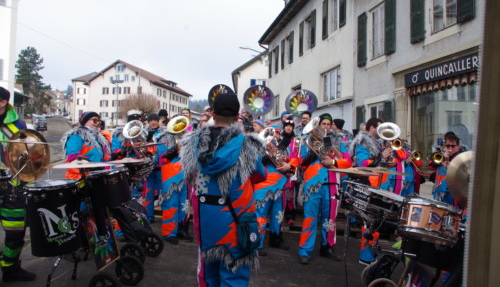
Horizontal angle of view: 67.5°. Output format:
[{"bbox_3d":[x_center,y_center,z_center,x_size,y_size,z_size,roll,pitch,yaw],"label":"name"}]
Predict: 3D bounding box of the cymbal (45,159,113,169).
[{"bbox_3d":[-1.398,0.167,3.050,0.505,0.055,0.505,-2,0,0],"label":"cymbal"}]

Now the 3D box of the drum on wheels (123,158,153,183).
[{"bbox_3d":[-1.257,0.314,4.200,0.370,0.220,0.370,-18,3,-11],"label":"drum on wheels"}]

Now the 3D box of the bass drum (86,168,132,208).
[{"bbox_3d":[-1.300,0.415,3.450,0.380,0.310,0.380,-7,2,-11],"label":"bass drum"}]

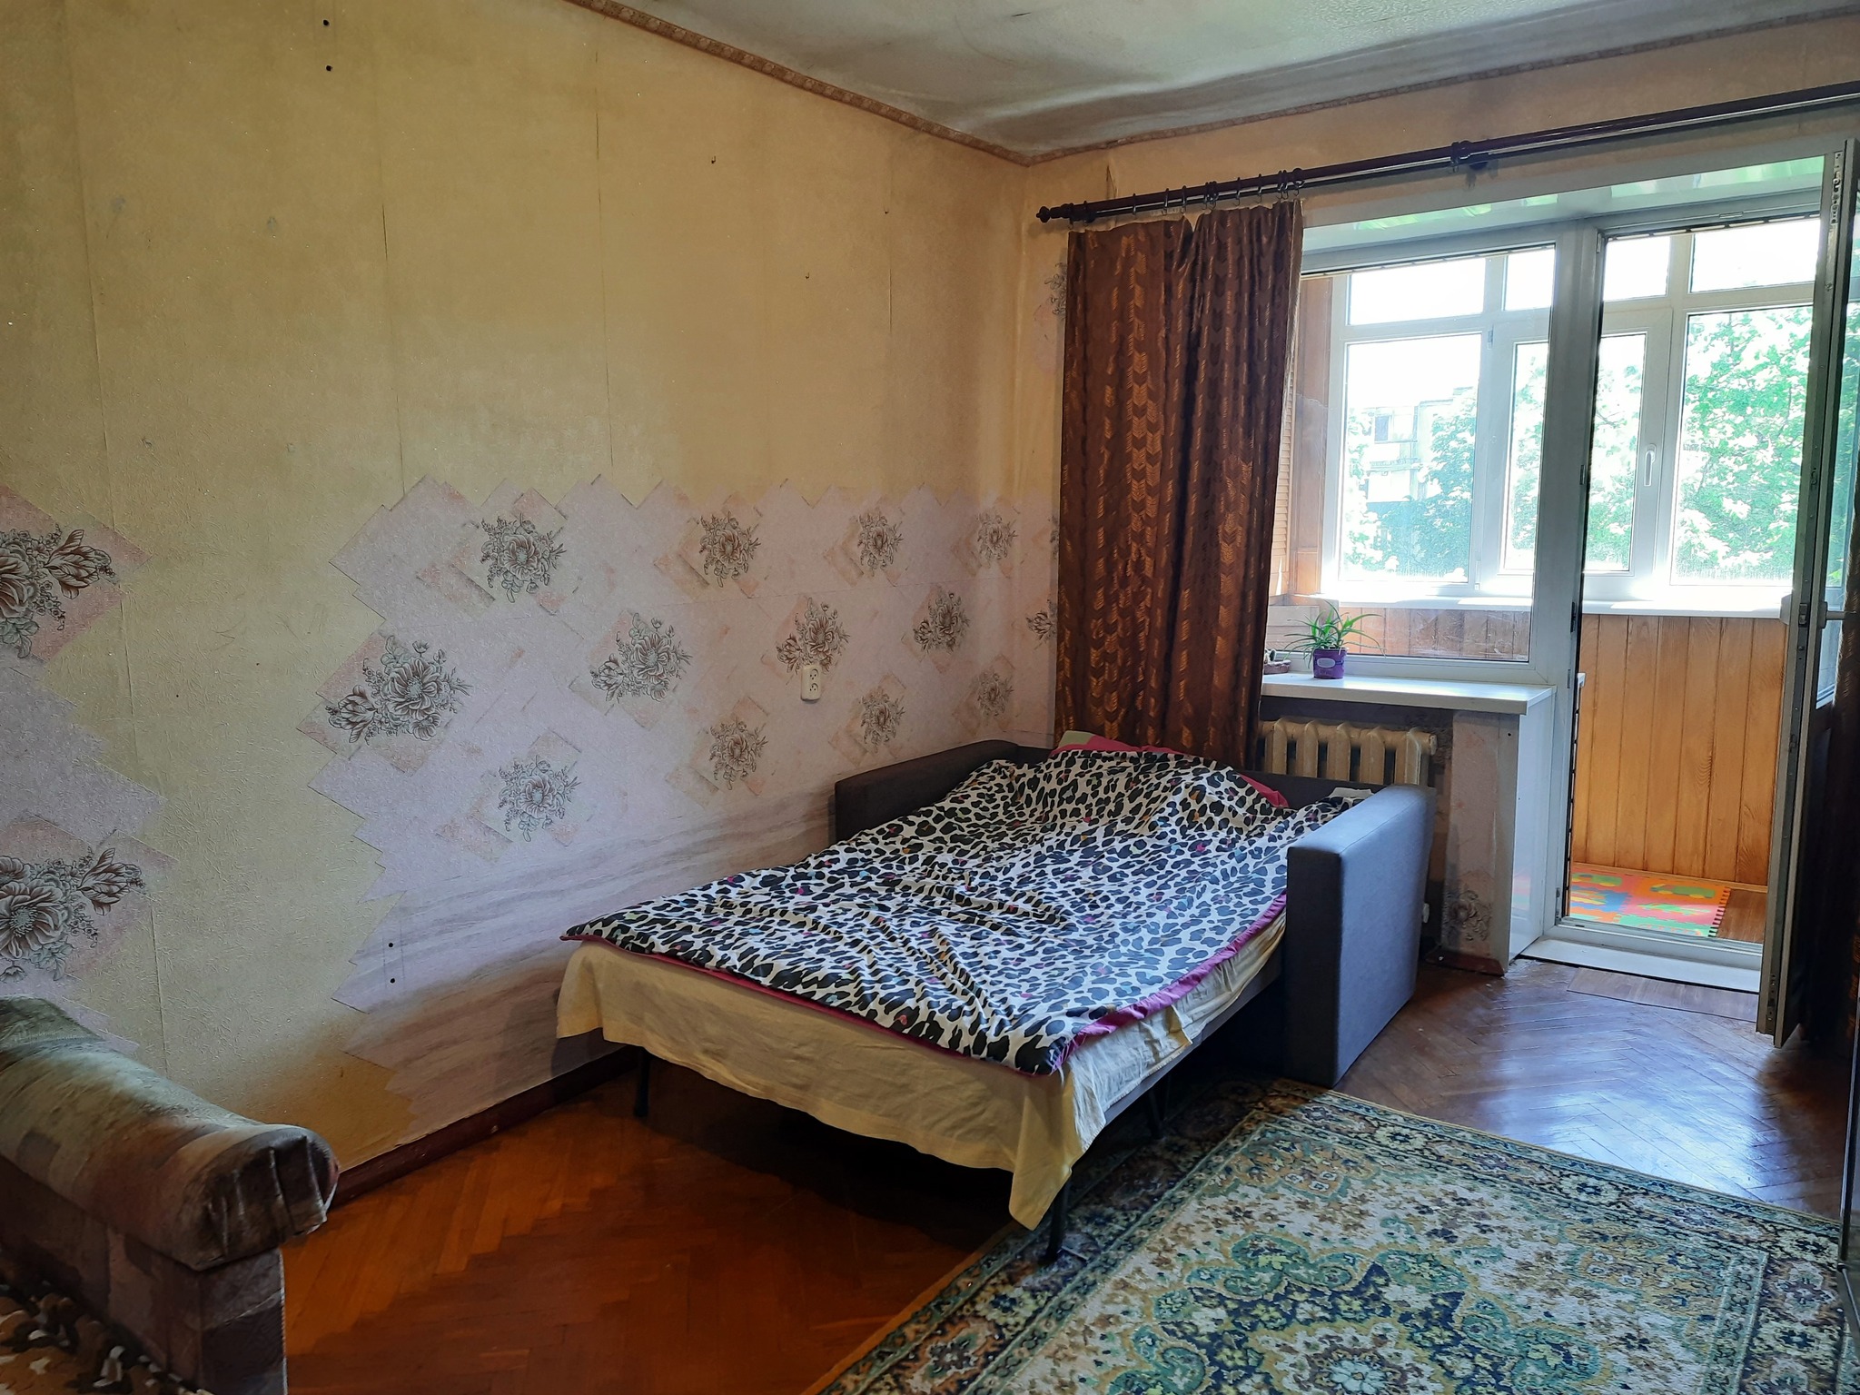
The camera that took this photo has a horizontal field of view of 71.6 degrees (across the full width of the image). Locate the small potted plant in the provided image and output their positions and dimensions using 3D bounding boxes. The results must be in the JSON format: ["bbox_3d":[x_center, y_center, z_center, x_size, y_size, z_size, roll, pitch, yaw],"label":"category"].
[{"bbox_3d":[1.255,-0.180,4.057,0.275,0.235,0.260,6,10,35],"label":"small potted plant"}]

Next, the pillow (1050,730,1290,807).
[{"bbox_3d":[0.660,0.268,3.749,0.740,0.220,0.440,6,10,35],"label":"pillow"}]

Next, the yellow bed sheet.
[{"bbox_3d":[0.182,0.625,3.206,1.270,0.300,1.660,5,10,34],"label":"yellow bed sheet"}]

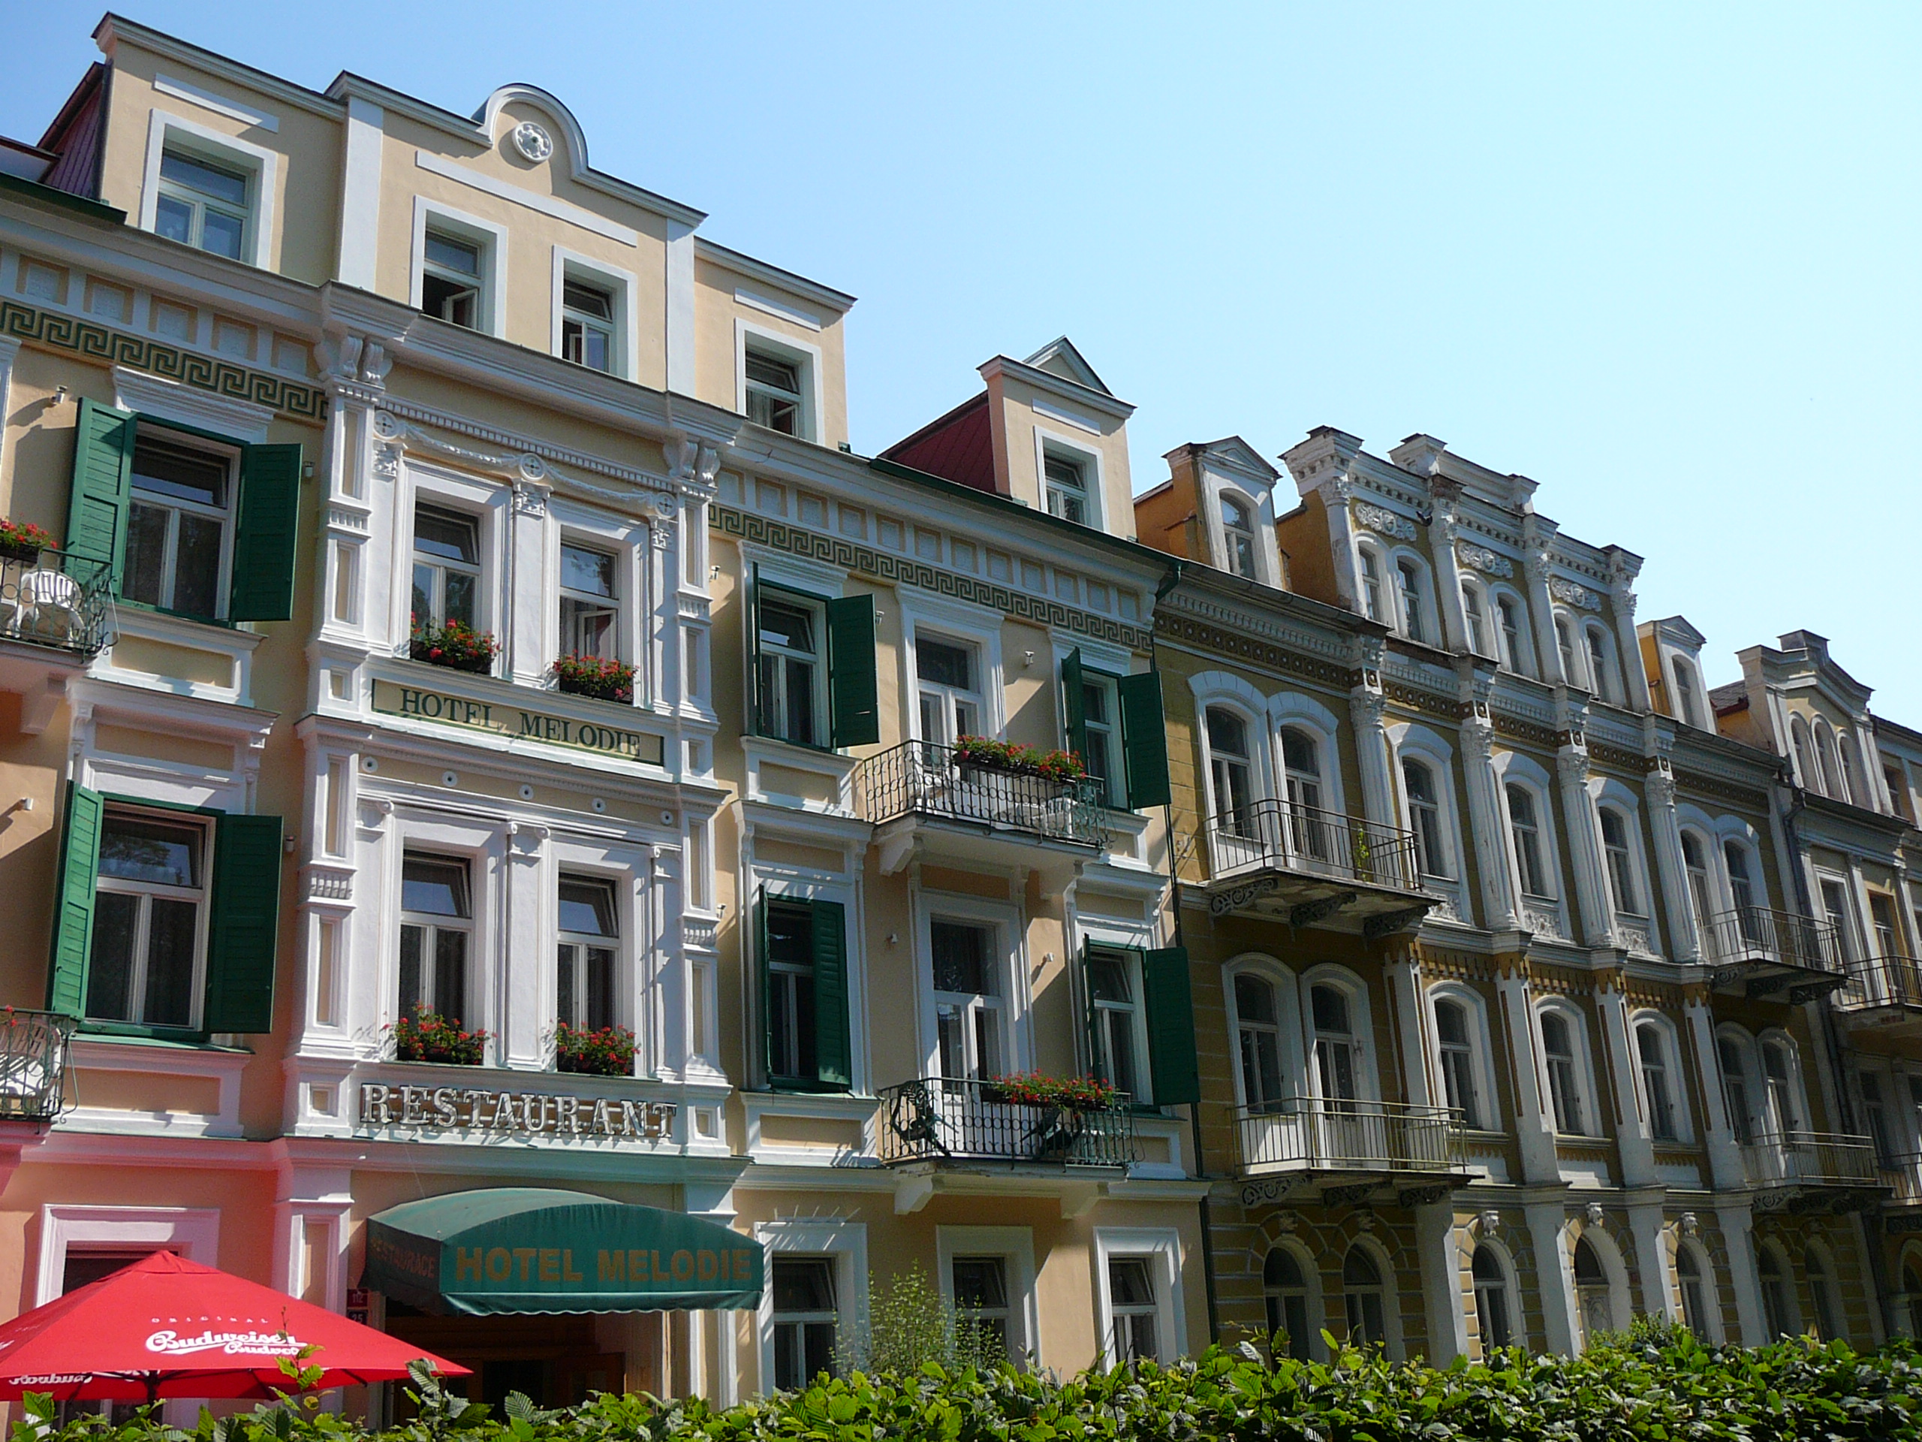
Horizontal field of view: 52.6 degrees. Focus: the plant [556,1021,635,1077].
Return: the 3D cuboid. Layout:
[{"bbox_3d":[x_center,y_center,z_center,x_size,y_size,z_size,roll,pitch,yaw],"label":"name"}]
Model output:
[{"bbox_3d":[-3.777,3.390,20.111,0.900,0.510,0.350,13,-25,-39],"label":"plant"}]

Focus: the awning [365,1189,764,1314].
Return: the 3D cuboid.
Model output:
[{"bbox_3d":[-3.697,5.012,18.433,3.381,1.240,1.500,13,-25,-39],"label":"awning"}]

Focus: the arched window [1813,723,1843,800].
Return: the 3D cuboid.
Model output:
[{"bbox_3d":[20.050,0.982,45.080,0.850,1.900,0.200,14,-25,-39],"label":"arched window"}]

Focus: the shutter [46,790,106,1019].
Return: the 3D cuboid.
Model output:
[{"bbox_3d":[-7.859,1.603,17.340,0.050,2.066,0.522,-5,-19,5],"label":"shutter"}]

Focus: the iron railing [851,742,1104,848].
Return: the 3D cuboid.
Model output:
[{"bbox_3d":[0.377,1.095,25.522,3.367,0.949,0.986,13,-25,-39],"label":"iron railing"}]

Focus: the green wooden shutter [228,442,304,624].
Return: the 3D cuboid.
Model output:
[{"bbox_3d":[-6.962,-1.910,19.574,0.535,1.942,0.050,-2,-19,-3],"label":"green wooden shutter"}]

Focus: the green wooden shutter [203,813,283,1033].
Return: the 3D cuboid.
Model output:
[{"bbox_3d":[-6.650,1.878,18.130,0.511,2.077,0.050,3,-20,-19],"label":"green wooden shutter"}]

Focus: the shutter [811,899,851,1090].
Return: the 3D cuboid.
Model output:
[{"bbox_3d":[-1.529,3.240,23.410,0.045,2.251,0.582,-17,-23,35],"label":"shutter"}]

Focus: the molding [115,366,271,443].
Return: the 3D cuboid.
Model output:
[{"bbox_3d":[-8.140,-3.321,20.567,1.680,0.340,0.220,13,-25,-38],"label":"molding"}]

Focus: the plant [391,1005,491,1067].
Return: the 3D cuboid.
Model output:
[{"bbox_3d":[-5.278,3.172,19.560,1.060,0.558,0.316,13,-25,-39],"label":"plant"}]

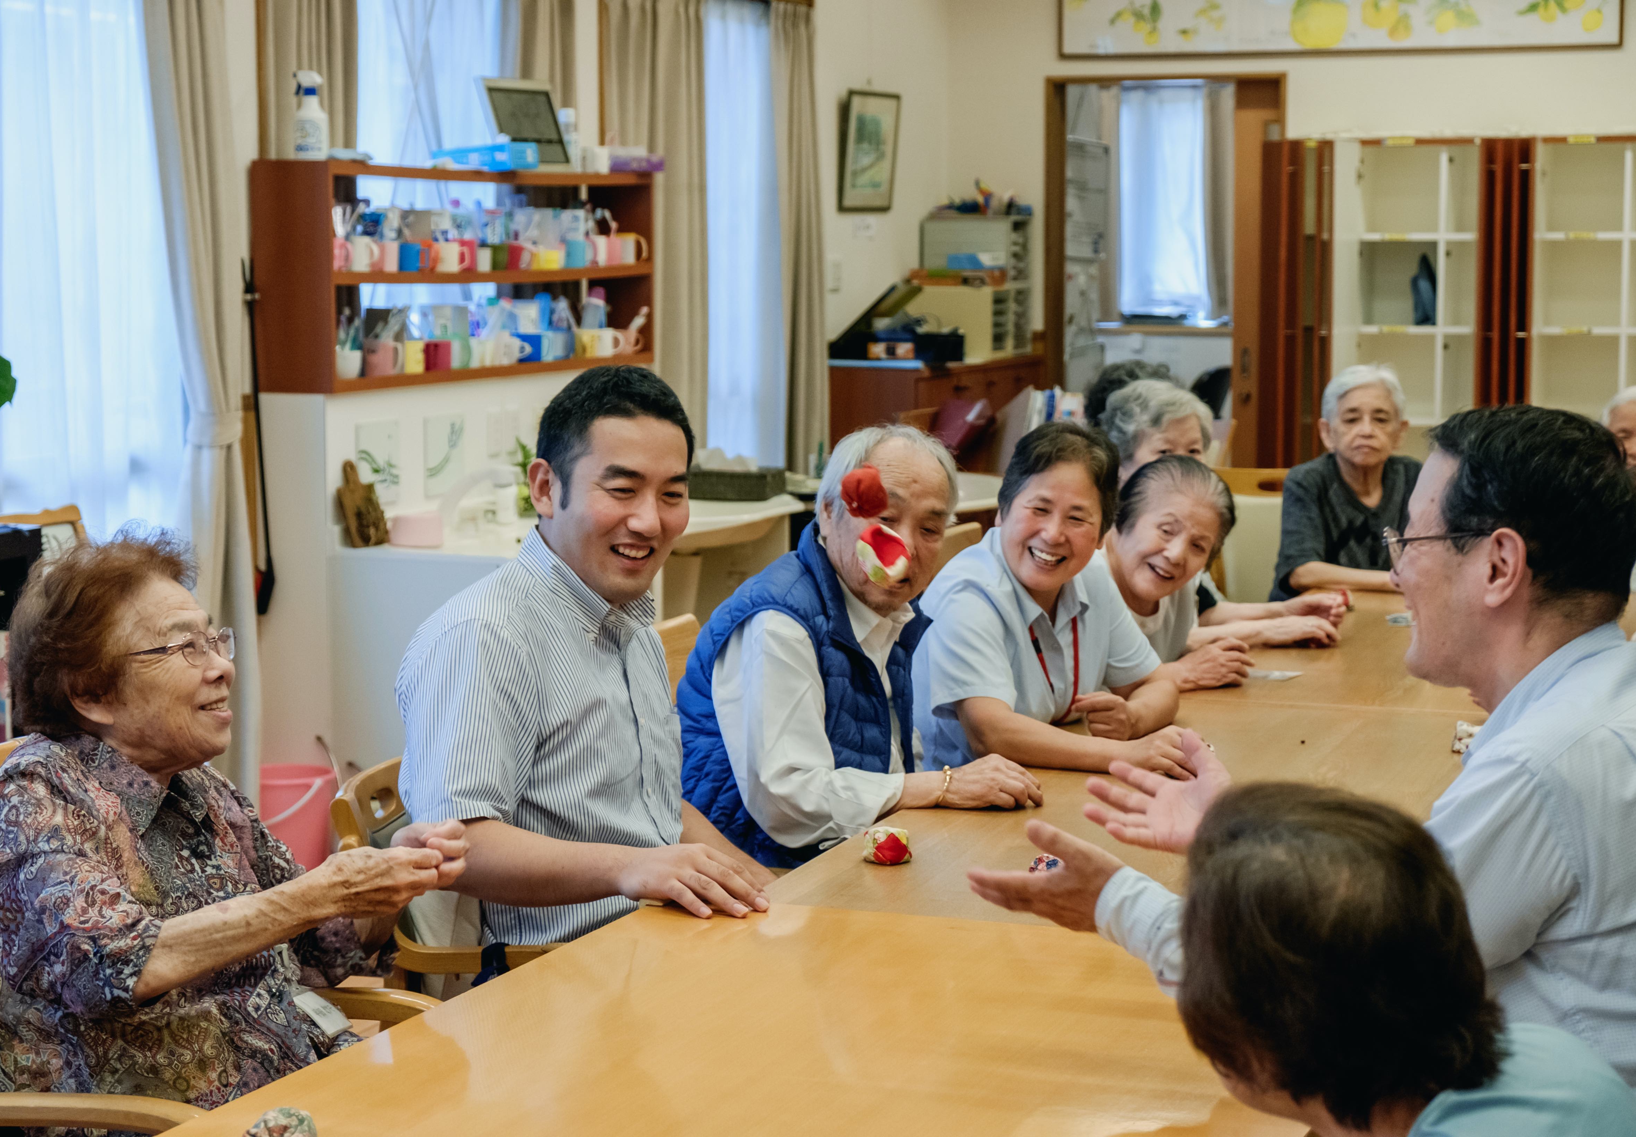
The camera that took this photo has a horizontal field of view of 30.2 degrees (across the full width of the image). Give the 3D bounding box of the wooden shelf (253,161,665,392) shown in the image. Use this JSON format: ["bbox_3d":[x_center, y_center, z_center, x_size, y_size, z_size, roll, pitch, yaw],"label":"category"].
[{"bbox_3d":[-0.914,-0.788,8.078,0.201,0.549,1.862,2,7,21],"label":"wooden shelf"}]

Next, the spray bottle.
[{"bbox_3d":[-1.209,-1.078,7.220,0.087,0.213,0.060,1,6,6],"label":"spray bottle"}]

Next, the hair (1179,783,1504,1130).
[{"bbox_3d":[0.357,0.265,2.070,0.225,0.235,0.195,4,8,33],"label":"hair"}]

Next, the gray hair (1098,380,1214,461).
[{"bbox_3d":[0.574,-0.229,5.150,0.190,0.185,0.205,-4,7,-31],"label":"gray hair"}]

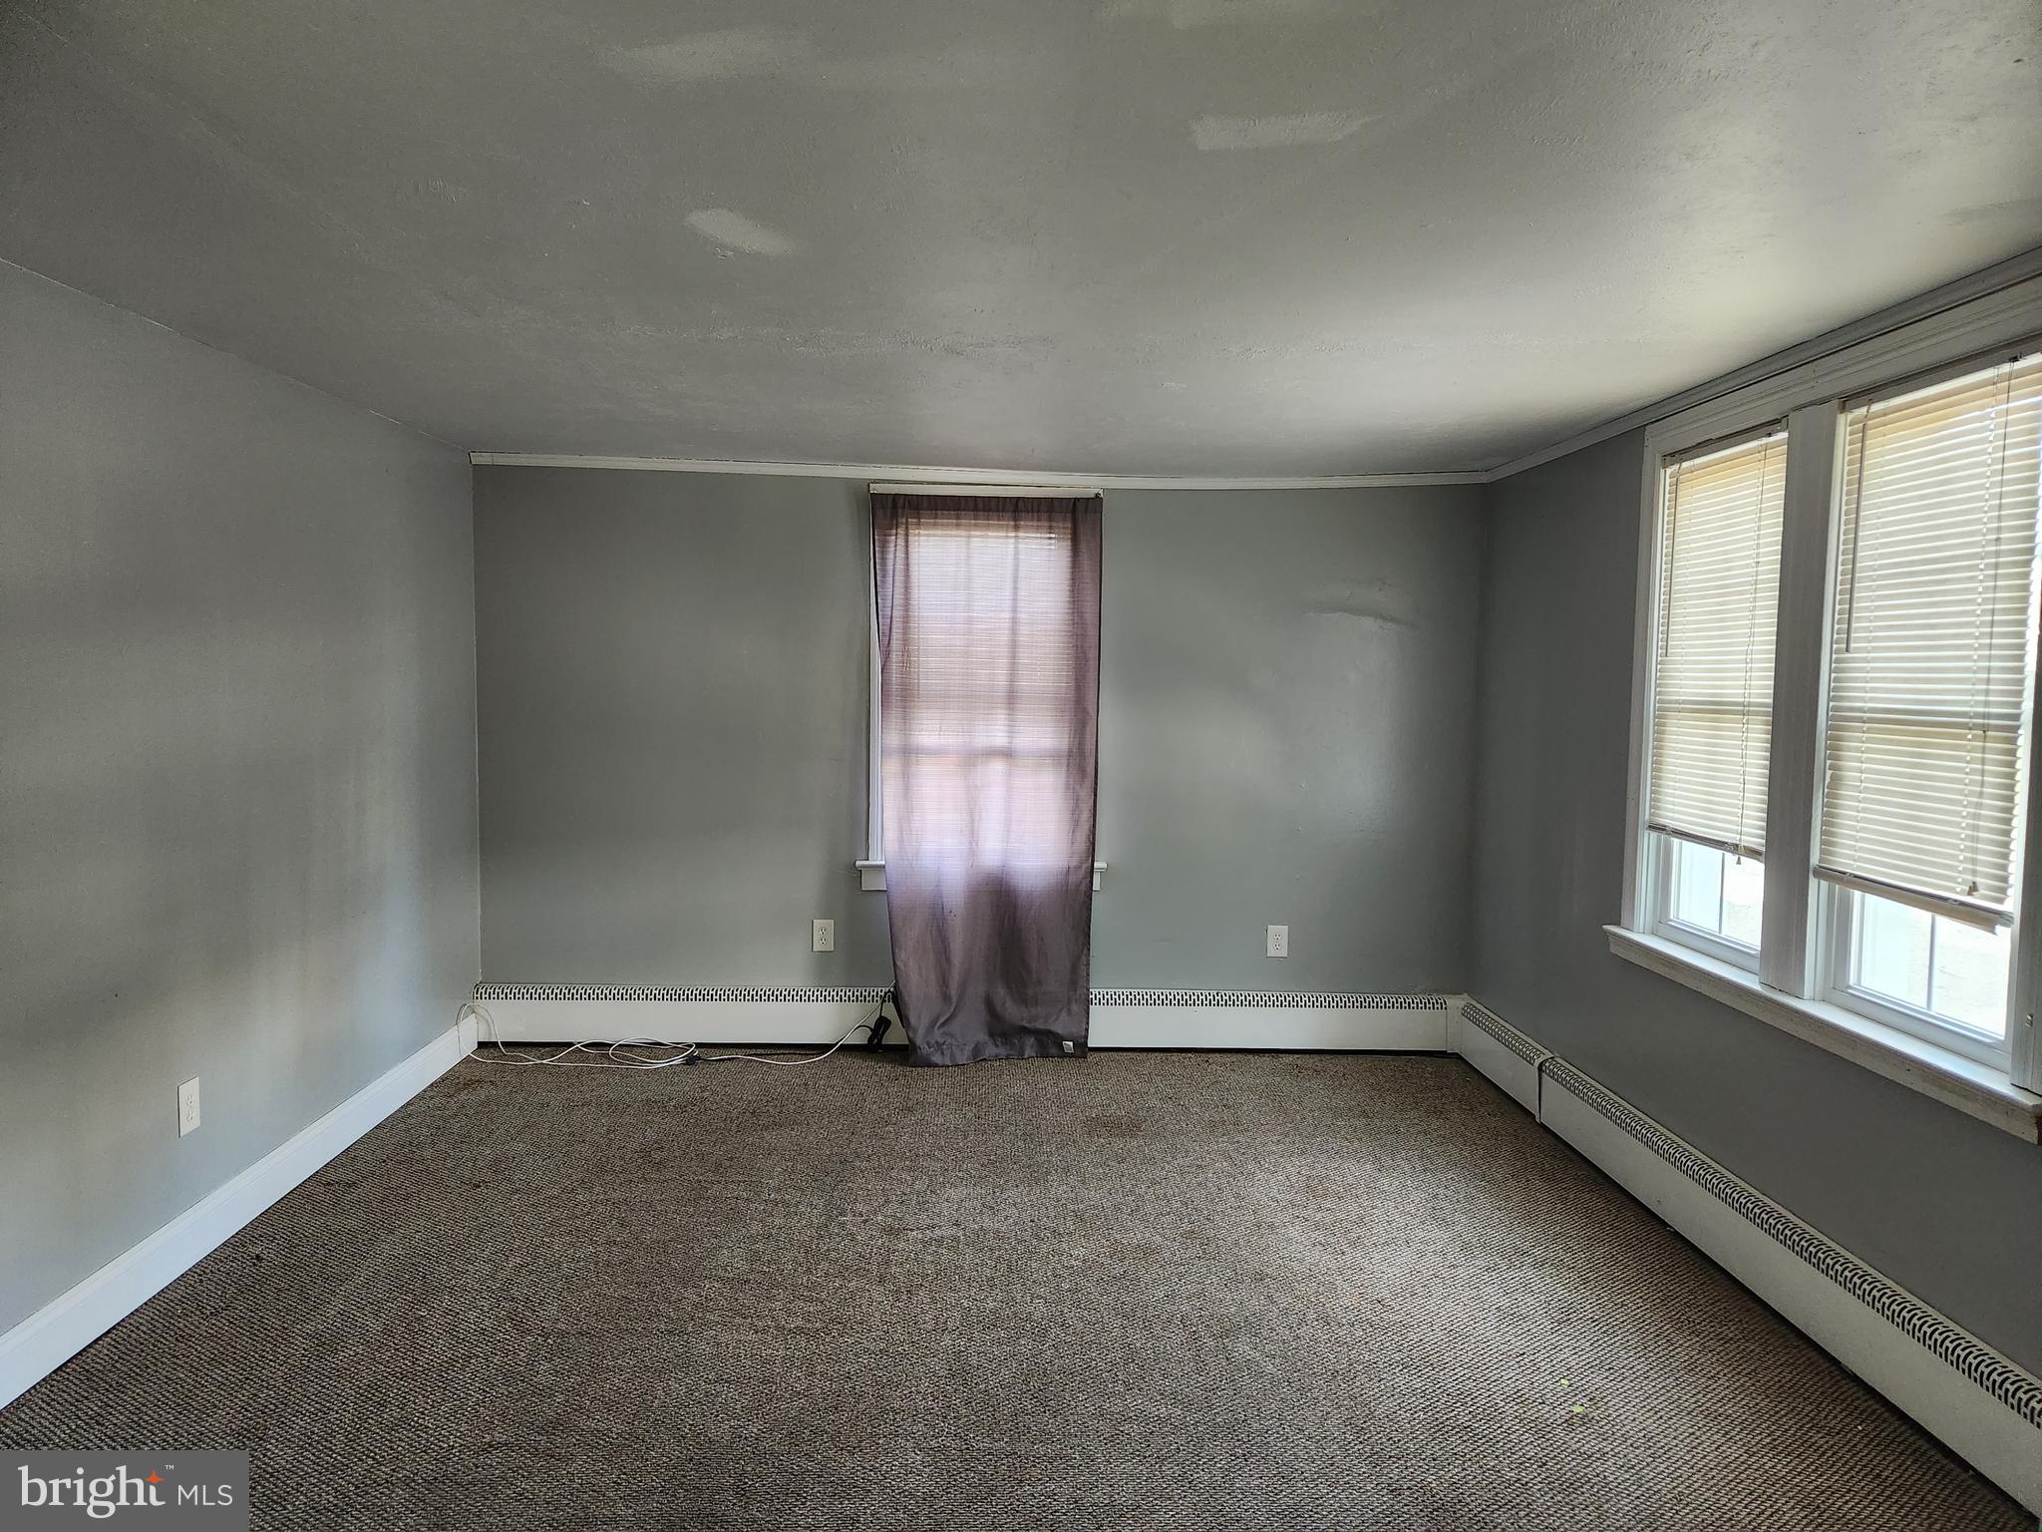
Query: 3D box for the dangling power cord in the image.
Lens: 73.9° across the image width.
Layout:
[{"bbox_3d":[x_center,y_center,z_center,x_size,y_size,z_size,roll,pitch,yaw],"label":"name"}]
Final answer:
[{"bbox_3d":[-1.217,0.941,4.804,1.476,0.201,0.251,1,4,-2],"label":"dangling power cord"}]

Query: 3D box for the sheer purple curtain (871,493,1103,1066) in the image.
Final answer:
[{"bbox_3d":[-0.130,0.043,4.828,0.833,2.018,0.181,1,4,-2],"label":"sheer purple curtain"}]

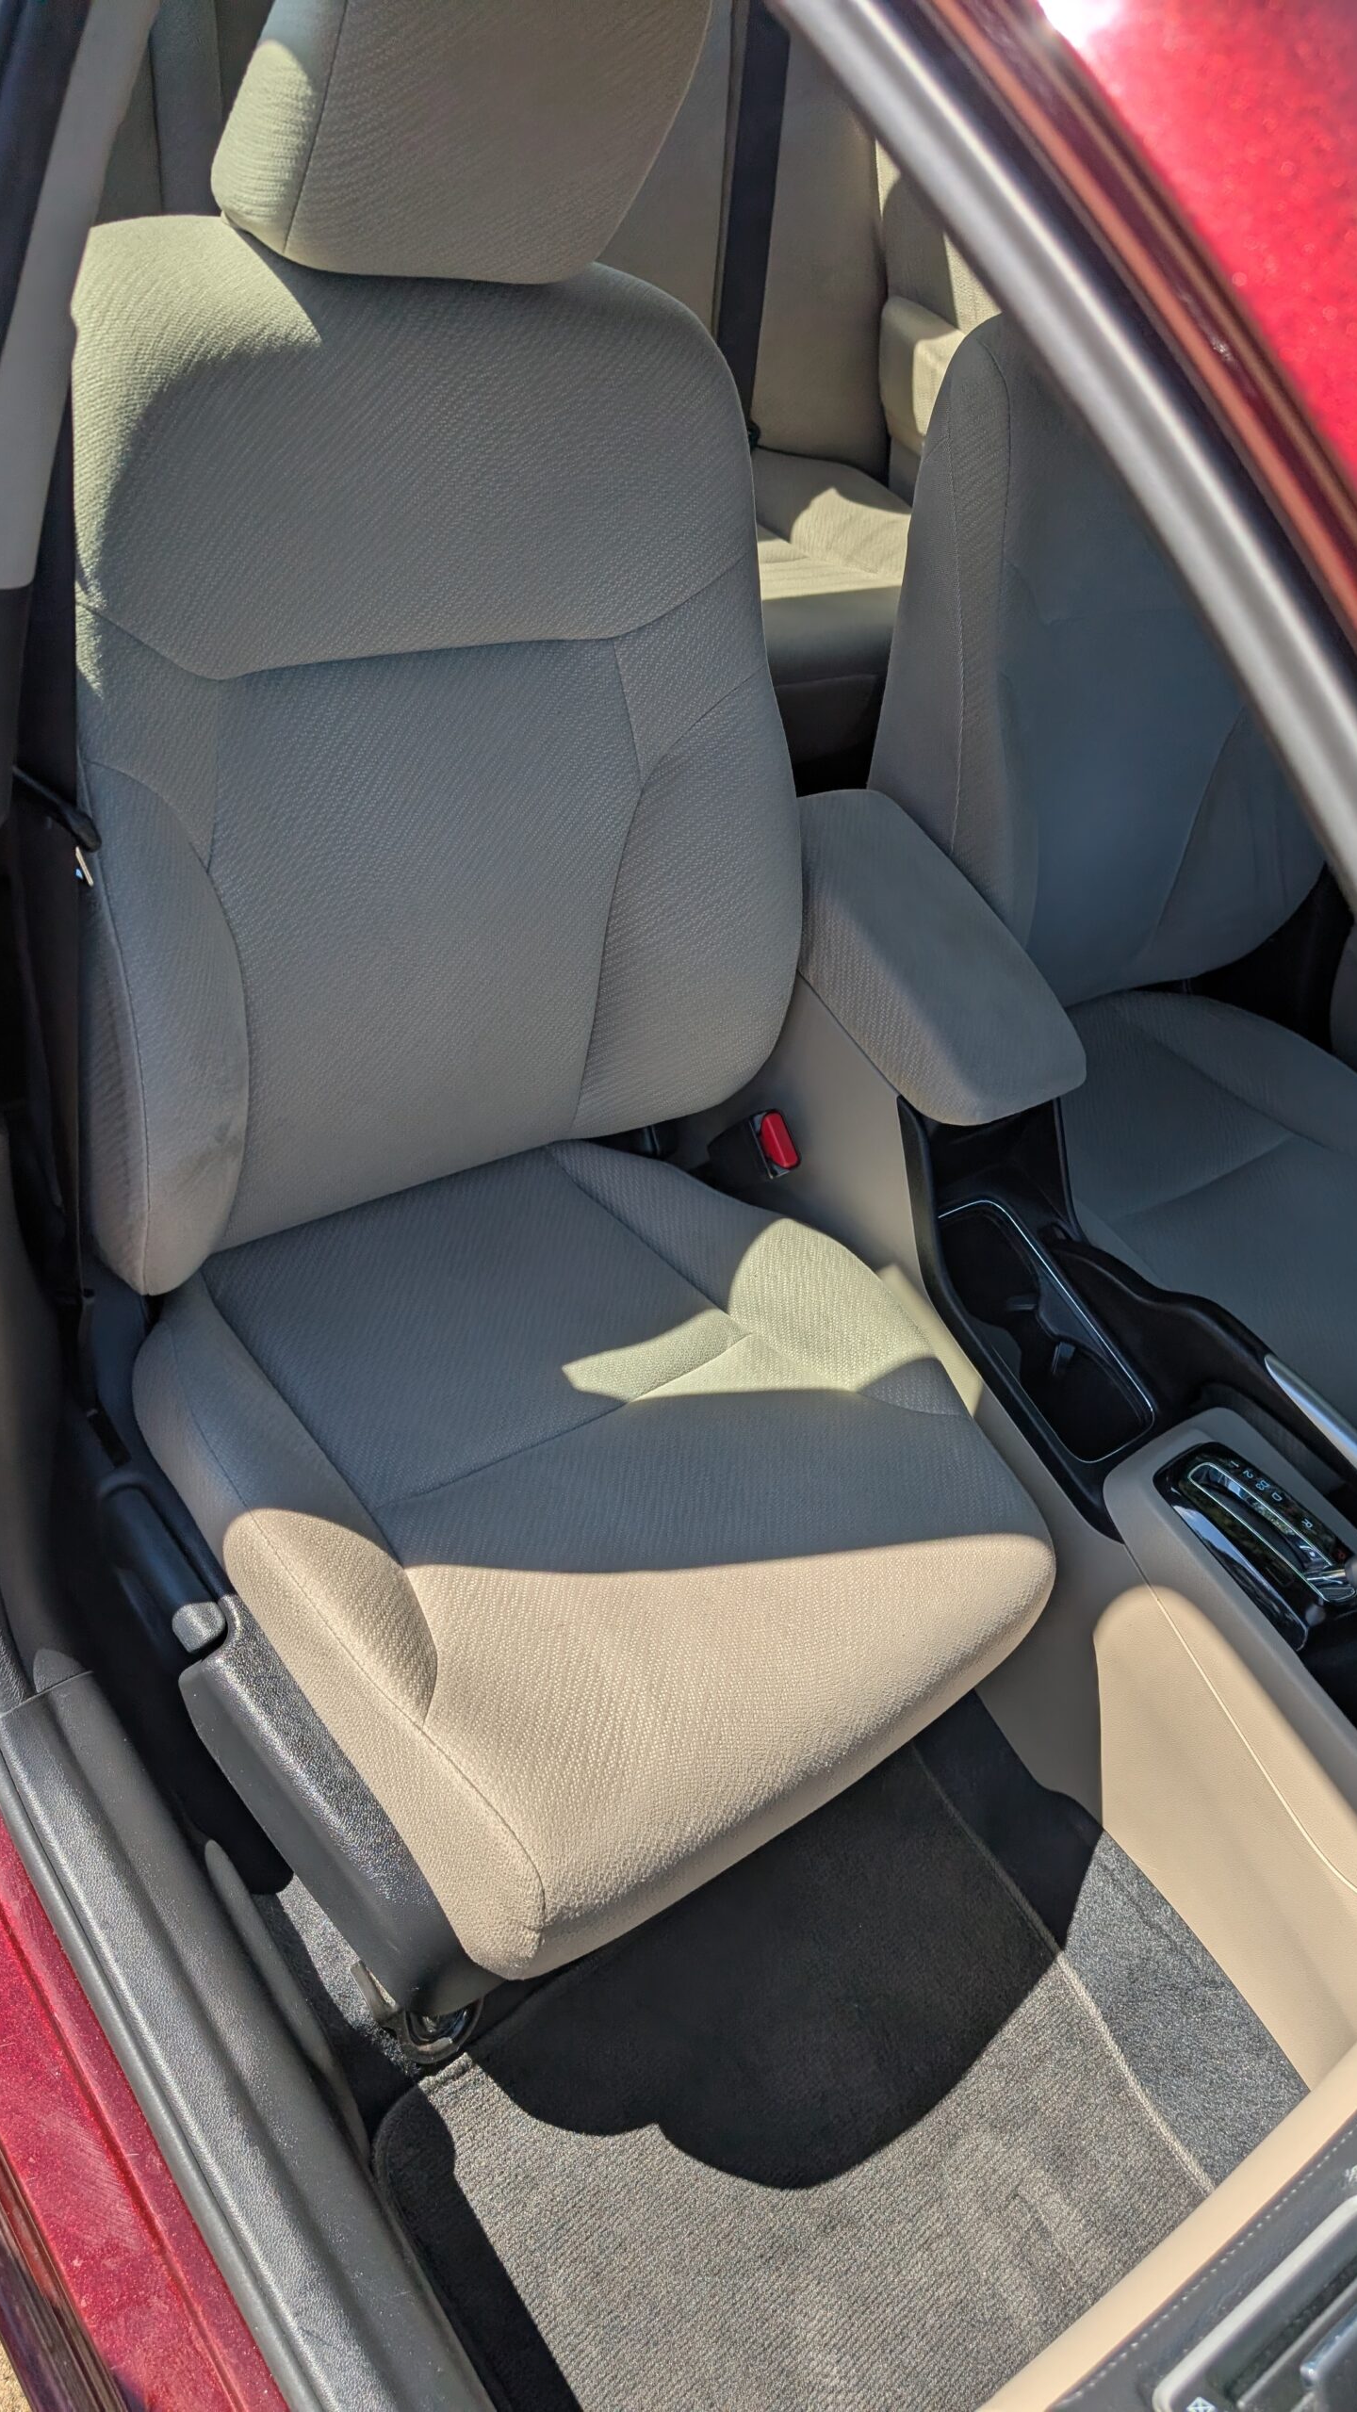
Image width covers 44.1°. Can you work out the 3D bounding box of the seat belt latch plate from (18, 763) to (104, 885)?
[{"bbox_3d":[-0.304,-0.188,0.823,0.062,0.065,0.020,42,69,14],"label":"seat belt latch plate"}]

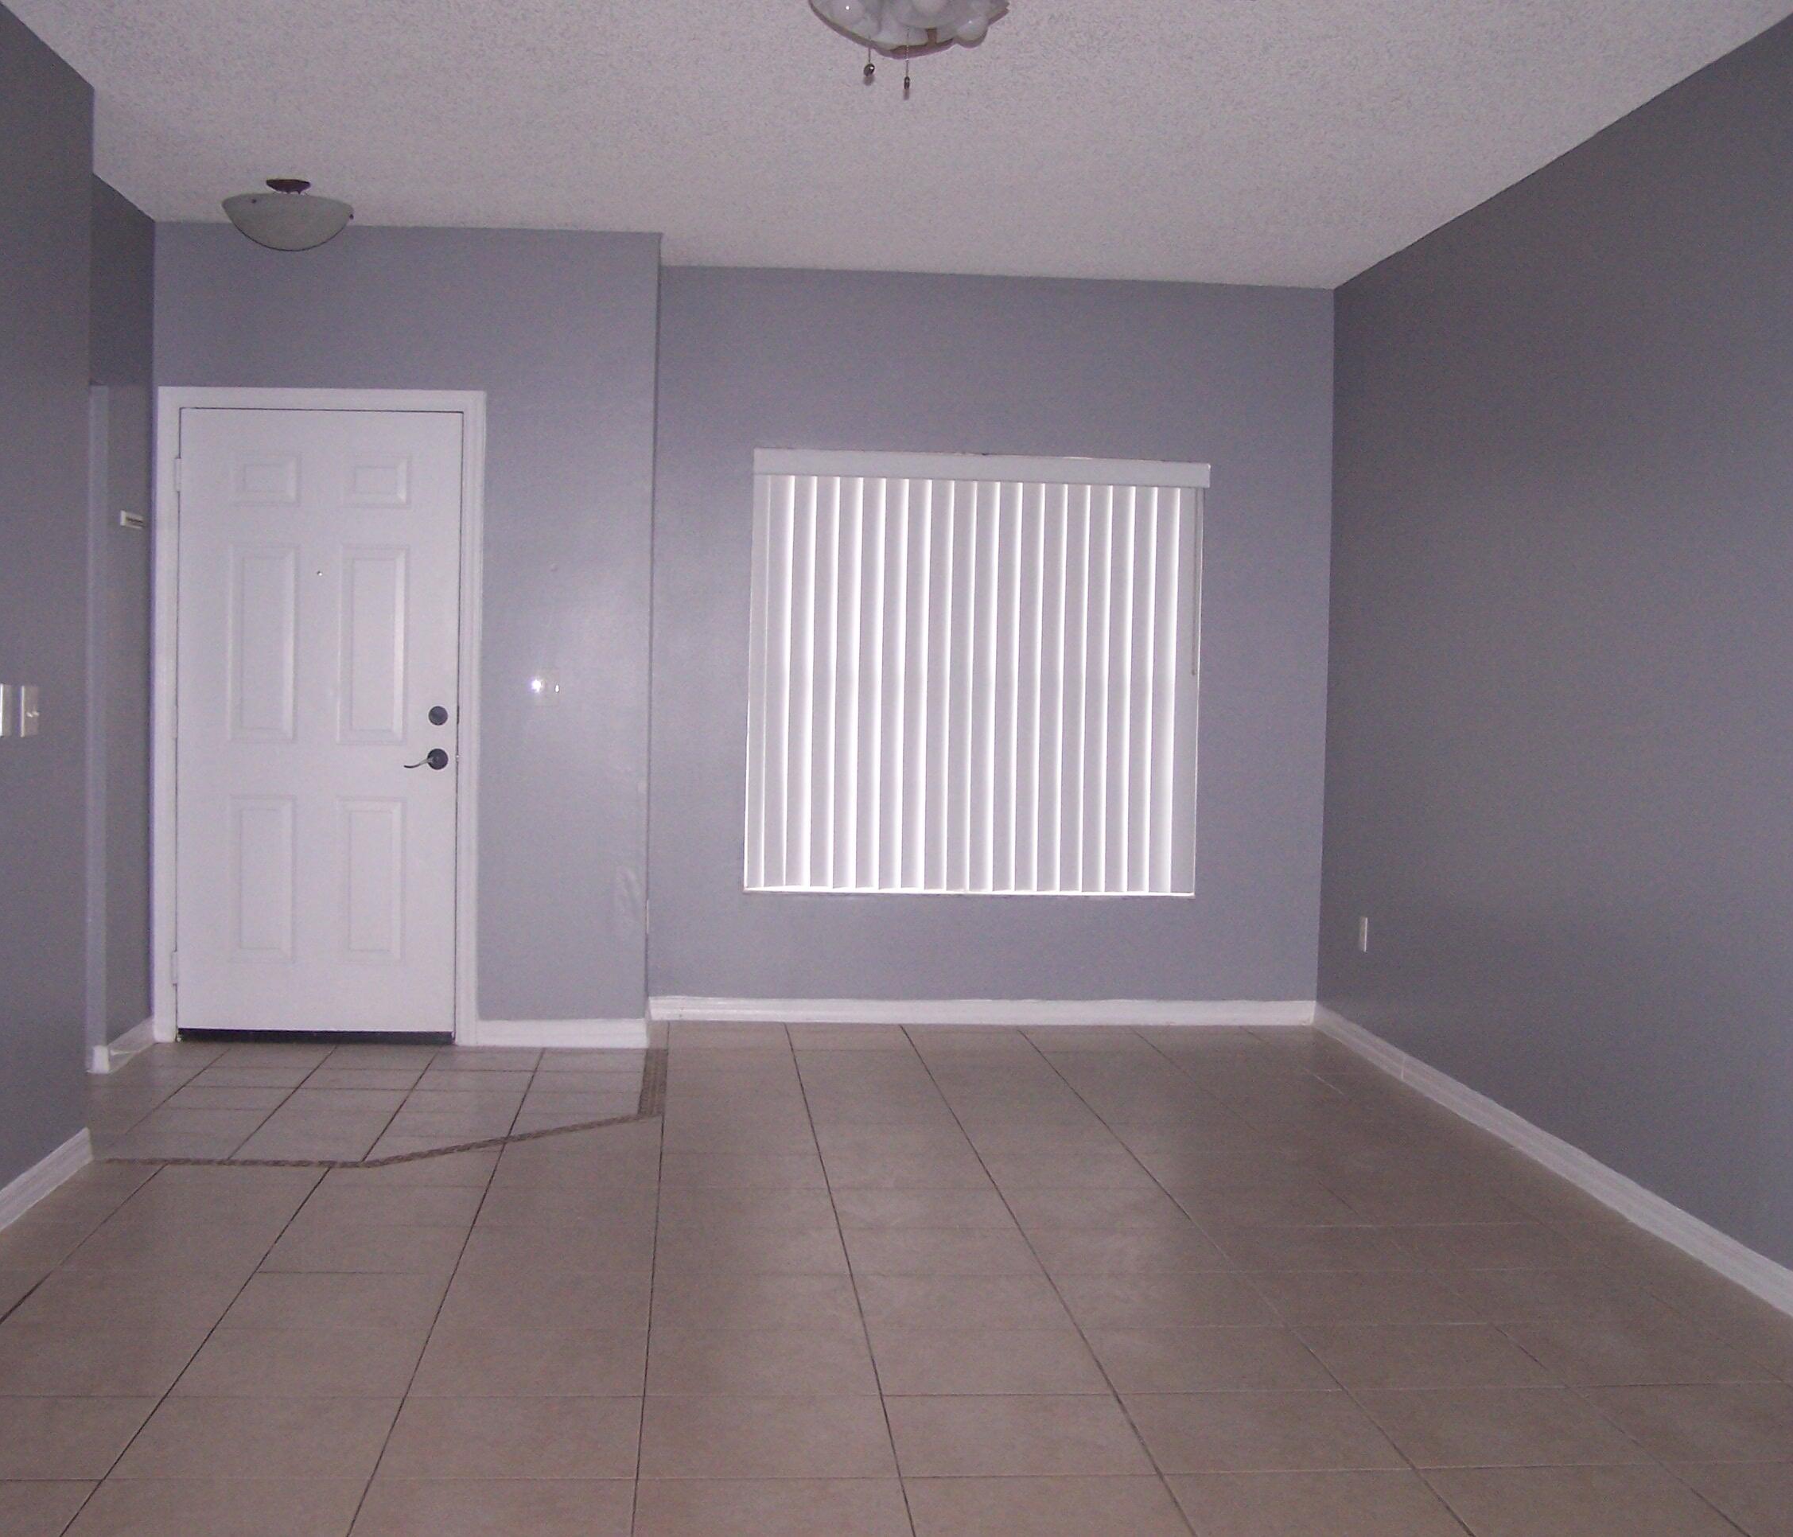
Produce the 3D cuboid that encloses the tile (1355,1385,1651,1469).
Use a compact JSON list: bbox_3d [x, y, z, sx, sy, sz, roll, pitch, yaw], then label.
[{"bbox_3d":[1.022,1.133,3.858,0.407,0.010,0.402,1,3,-5],"label":"tile"}]

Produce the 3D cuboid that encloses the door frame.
[{"bbox_3d":[-1.885,-0.161,7.393,1.044,2.138,0.120,1,3,-5],"label":"door frame"}]

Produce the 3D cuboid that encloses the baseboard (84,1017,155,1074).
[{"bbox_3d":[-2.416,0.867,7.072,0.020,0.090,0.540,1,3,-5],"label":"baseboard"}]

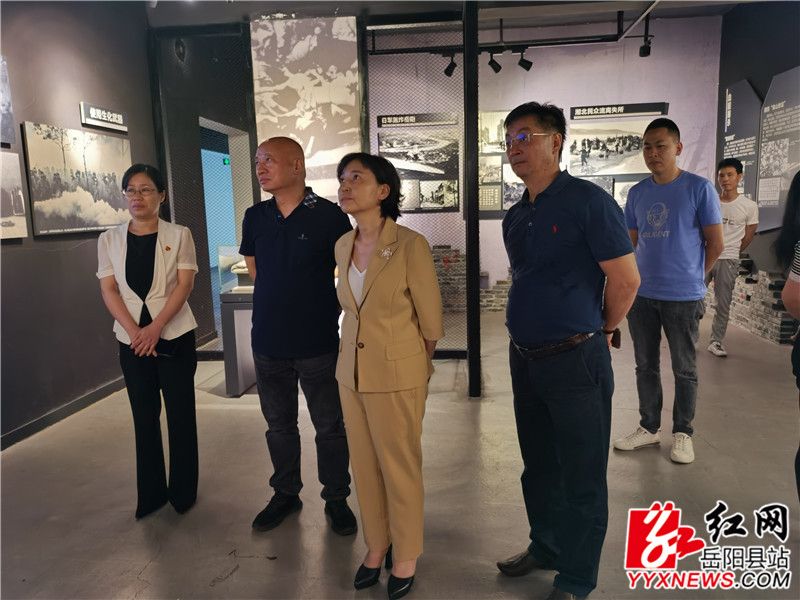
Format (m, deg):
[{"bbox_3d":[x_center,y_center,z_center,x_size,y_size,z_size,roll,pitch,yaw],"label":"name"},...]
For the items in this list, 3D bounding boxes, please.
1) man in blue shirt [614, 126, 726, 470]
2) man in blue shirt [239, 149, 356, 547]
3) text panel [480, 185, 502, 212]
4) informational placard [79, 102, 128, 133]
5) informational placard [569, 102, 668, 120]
[{"bbox_3d":[1.470,-0.049,3.422,0.390,1.790,0.540,-9,11,-39],"label":"man in blue shirt"},{"bbox_3d":[-0.425,0.148,2.772,0.530,1.700,0.370,1,9,16],"label":"man in blue shirt"},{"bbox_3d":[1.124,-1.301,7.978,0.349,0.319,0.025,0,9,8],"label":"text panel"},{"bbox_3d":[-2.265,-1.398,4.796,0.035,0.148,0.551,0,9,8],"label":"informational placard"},{"bbox_3d":[2.662,-2.301,7.626,1.122,0.146,0.035,0,9,8],"label":"informational placard"}]

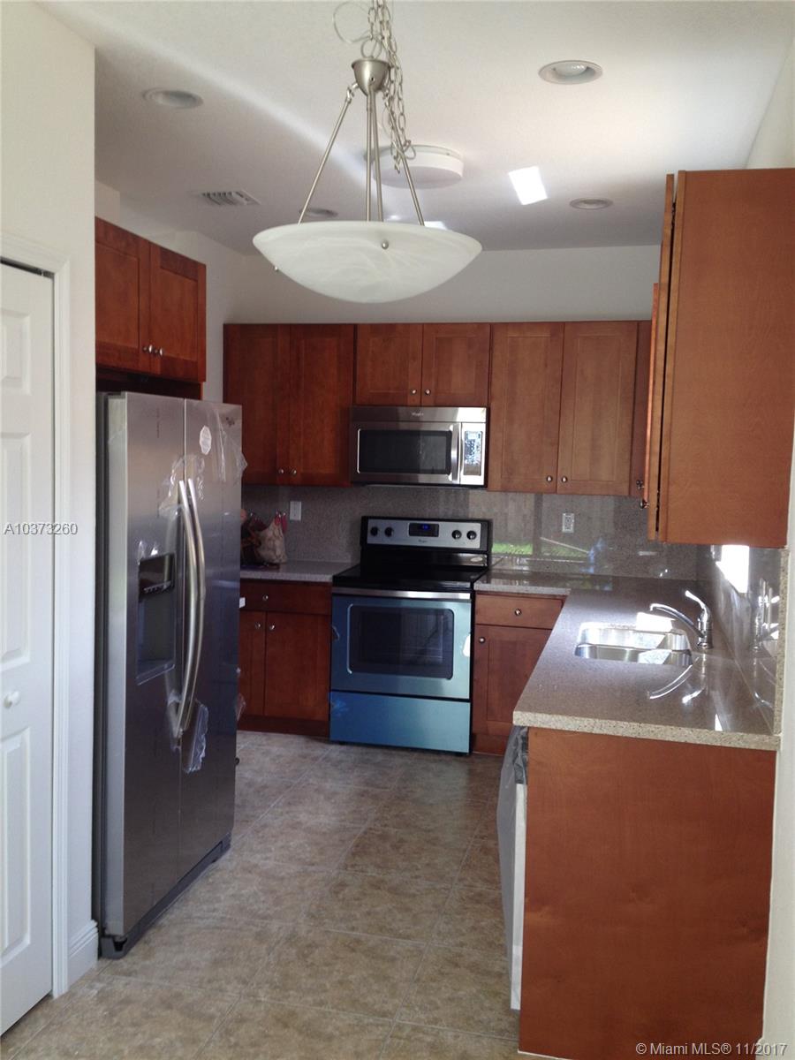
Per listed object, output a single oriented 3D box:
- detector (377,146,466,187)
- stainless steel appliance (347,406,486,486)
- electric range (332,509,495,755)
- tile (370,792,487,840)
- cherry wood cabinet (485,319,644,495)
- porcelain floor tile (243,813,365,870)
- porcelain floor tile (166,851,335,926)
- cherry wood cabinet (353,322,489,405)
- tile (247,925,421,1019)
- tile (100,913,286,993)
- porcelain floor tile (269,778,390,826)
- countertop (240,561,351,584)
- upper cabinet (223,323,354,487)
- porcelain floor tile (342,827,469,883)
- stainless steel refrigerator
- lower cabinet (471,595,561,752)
[{"bbox_3d":[0.072,-1.346,3.983,0.335,0.080,0.335,1,5,0],"label":"detector"},{"bbox_3d":[0.151,-0.462,6.000,0.755,0.428,0.410,2,5,13],"label":"stainless steel appliance"},{"bbox_3d":[0.088,0.549,5.923,0.753,1.188,0.658,2,6,12],"label":"electric range"},{"bbox_3d":[0.150,1.262,4.751,0.468,0.010,0.485,2,5,13],"label":"tile"},{"bbox_3d":[0.920,-0.650,5.818,0.802,0.898,0.325,2,6,12],"label":"cherry wood cabinet"},{"bbox_3d":[-0.419,1.274,4.360,0.465,0.012,0.465,2,6,13],"label":"porcelain floor tile"},{"bbox_3d":[-0.529,1.311,3.901,0.468,0.010,0.485,2,5,13],"label":"porcelain floor tile"},{"bbox_3d":[0.168,-0.911,5.964,0.751,0.437,0.325,2,6,12],"label":"cherry wood cabinet"},{"bbox_3d":[-0.180,1.376,3.346,0.465,0.012,0.465,2,6,13],"label":"tile"},{"bbox_3d":[-0.635,1.357,3.453,0.465,0.012,0.465,2,6,13],"label":"tile"},{"bbox_3d":[-0.310,1.233,4.814,0.465,0.012,0.465,2,6,13],"label":"porcelain floor tile"},{"bbox_3d":[-0.642,0.227,6.104,0.774,0.035,0.662,2,5,13],"label":"countertop"},{"bbox_3d":[-0.583,-0.719,6.196,0.775,0.907,0.326,2,5,13],"label":"upper cabinet"},{"bbox_3d":[0.038,1.296,4.274,0.468,0.010,0.485,2,5,13],"label":"porcelain floor tile"},{"bbox_3d":[-1.093,0.411,3.826,0.845,1.770,0.920,2,5,13],"label":"stainless steel refrigerator"},{"bbox_3d":[0.696,0.741,5.836,0.468,0.887,0.627,2,5,13],"label":"lower cabinet"}]

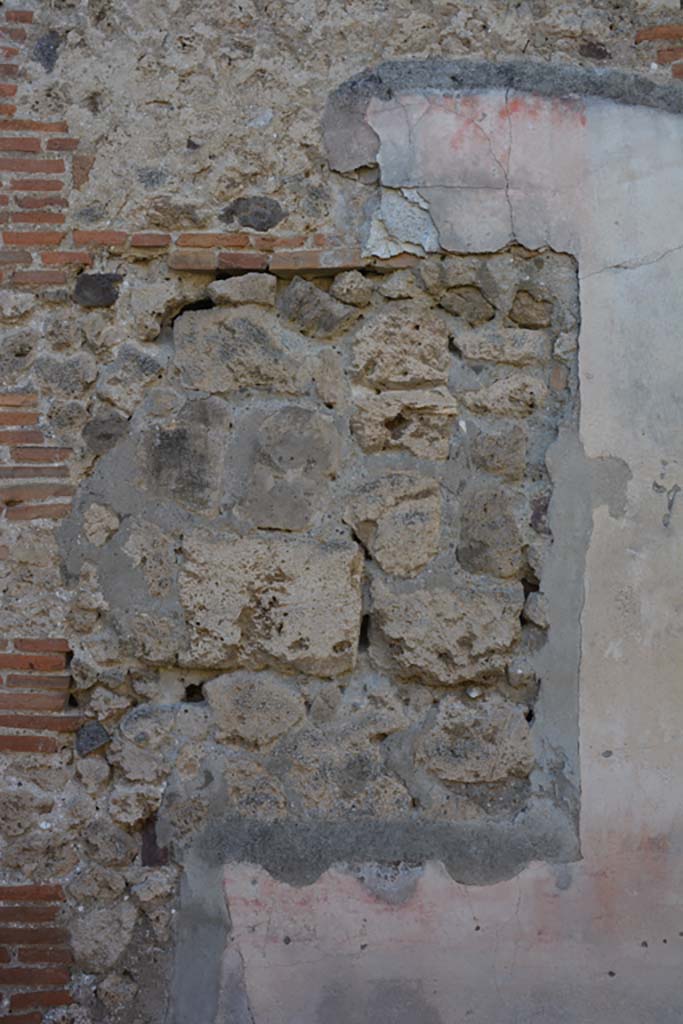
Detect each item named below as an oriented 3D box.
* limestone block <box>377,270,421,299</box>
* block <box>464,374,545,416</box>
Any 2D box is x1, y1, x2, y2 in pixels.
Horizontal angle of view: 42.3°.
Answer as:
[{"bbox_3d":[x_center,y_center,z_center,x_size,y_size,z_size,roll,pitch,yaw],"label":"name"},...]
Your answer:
[{"bbox_3d":[0.150,-0.599,2.360,0.111,0.068,0.080,0,0,0],"label":"limestone block"},{"bbox_3d":[0.424,-0.308,2.375,0.220,0.110,0.130,0,0,0],"label":"block"}]

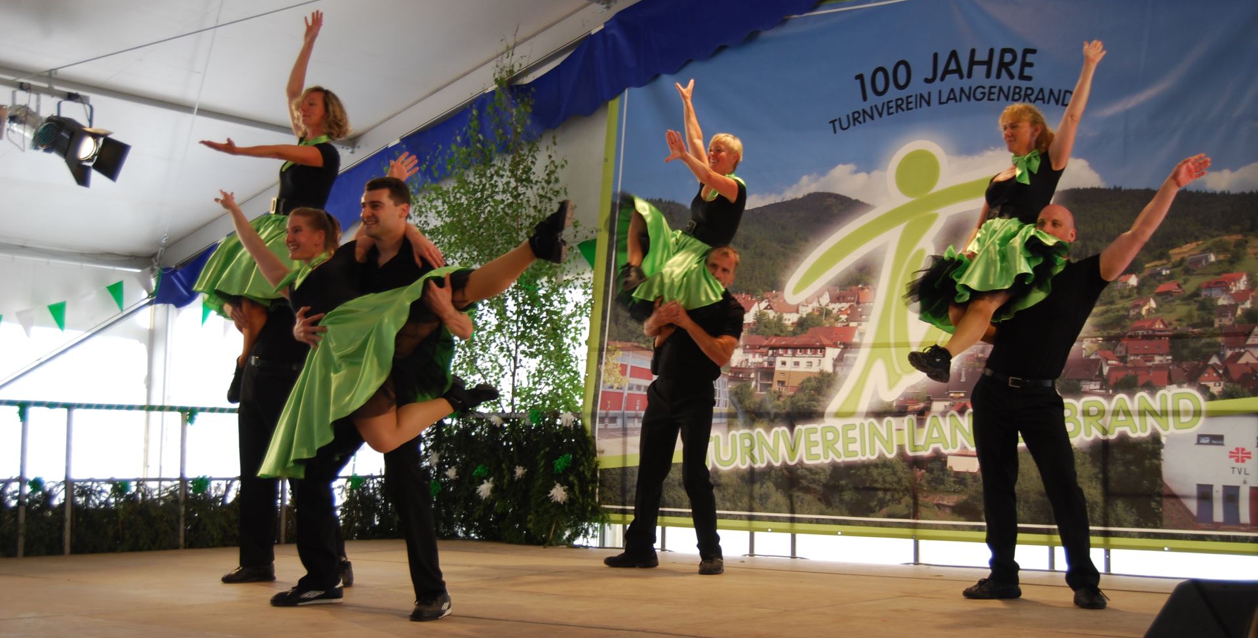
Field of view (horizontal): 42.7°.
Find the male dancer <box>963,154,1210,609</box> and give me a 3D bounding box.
[{"bbox_3d":[2.047,0.296,7.200,1.050,1.950,0.780,-3,-6,42],"label":"male dancer"}]

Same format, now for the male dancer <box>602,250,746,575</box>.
[{"bbox_3d":[0.261,0.495,8.820,0.650,1.770,0.700,-3,-6,42],"label":"male dancer"}]

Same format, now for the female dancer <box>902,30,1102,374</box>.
[{"bbox_3d":[1.667,-0.493,7.080,0.820,1.510,0.650,4,-6,-38],"label":"female dancer"}]

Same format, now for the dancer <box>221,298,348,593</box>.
[{"bbox_3d":[-1.649,0.375,7.770,0.620,1.800,0.700,-2,-5,32],"label":"dancer"}]

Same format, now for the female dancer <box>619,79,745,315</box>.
[{"bbox_3d":[0.286,-0.534,8.580,0.720,1.450,0.540,4,-6,-40],"label":"female dancer"}]

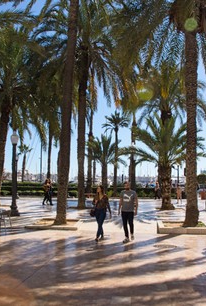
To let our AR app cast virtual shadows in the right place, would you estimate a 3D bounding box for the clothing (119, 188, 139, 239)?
[{"bbox_3d":[0.749,1.744,10.006,0.530,1.490,0.360,0,-4,6],"label":"clothing"}]

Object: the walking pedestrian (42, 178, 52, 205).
[{"bbox_3d":[-3.839,2.696,23.691,0.600,1.700,0.500,-1,-4,17],"label":"walking pedestrian"}]

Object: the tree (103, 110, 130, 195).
[{"bbox_3d":[1.279,0.126,34.077,2.700,8.300,2.700,0,-4,0],"label":"tree"}]

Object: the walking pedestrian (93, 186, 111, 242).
[{"bbox_3d":[-0.015,1.729,10.007,0.540,1.640,0.440,0,-4,7],"label":"walking pedestrian"}]

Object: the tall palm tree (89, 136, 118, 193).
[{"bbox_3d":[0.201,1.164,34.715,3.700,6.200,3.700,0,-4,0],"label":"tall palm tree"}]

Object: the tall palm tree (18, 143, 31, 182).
[{"bbox_3d":[-14.084,2.161,62.003,2.700,8.200,2.700,0,-4,0],"label":"tall palm tree"}]

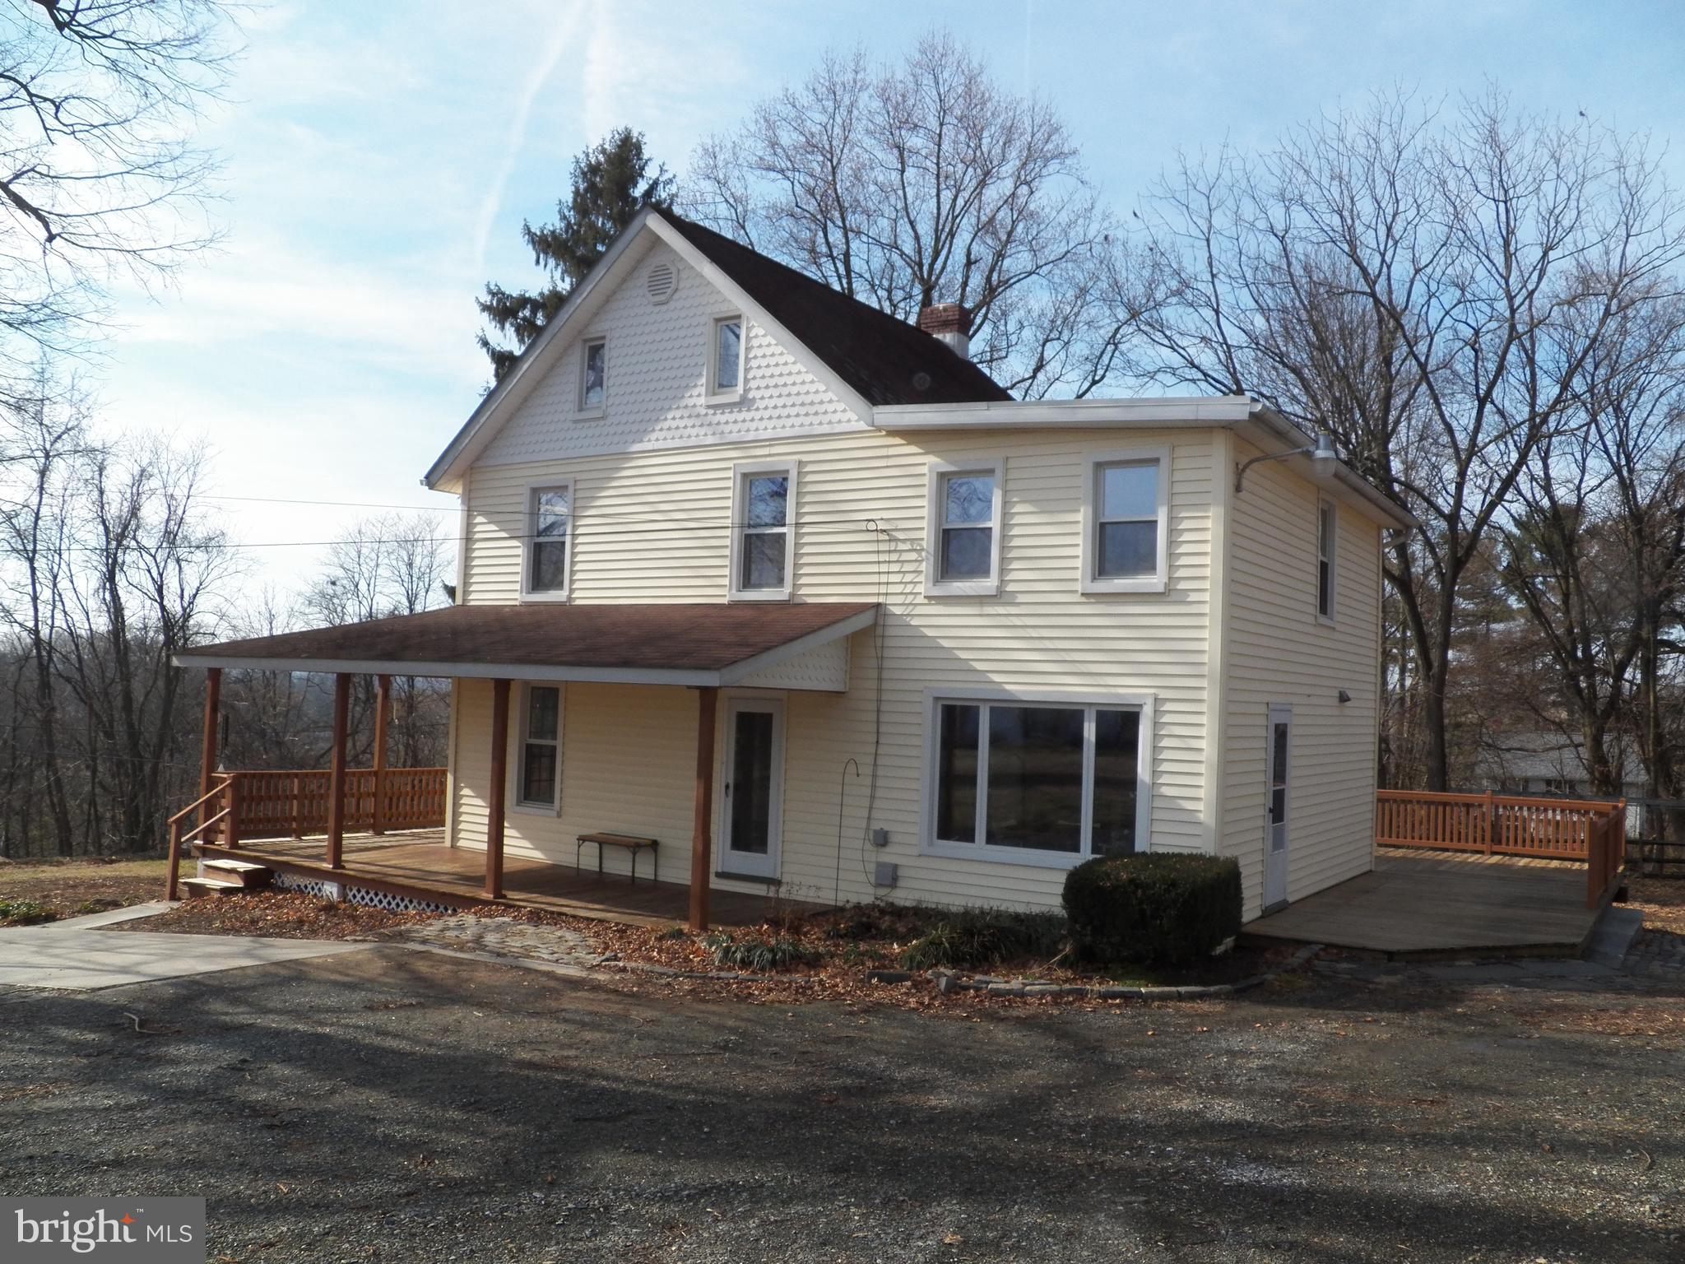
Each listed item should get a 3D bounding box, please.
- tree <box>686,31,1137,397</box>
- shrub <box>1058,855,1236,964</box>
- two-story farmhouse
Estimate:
[{"bbox_3d":[1.505,-4.997,32.551,11.300,19.137,11.300,0,-3,33],"label":"tree"},{"bbox_3d":[2.749,2.469,12.131,1.330,0.870,1.100,0,-3,33],"label":"shrub"},{"bbox_3d":[-0.285,-0.932,18.280,13.220,8.700,10.050,0,-3,33],"label":"two-story farmhouse"}]

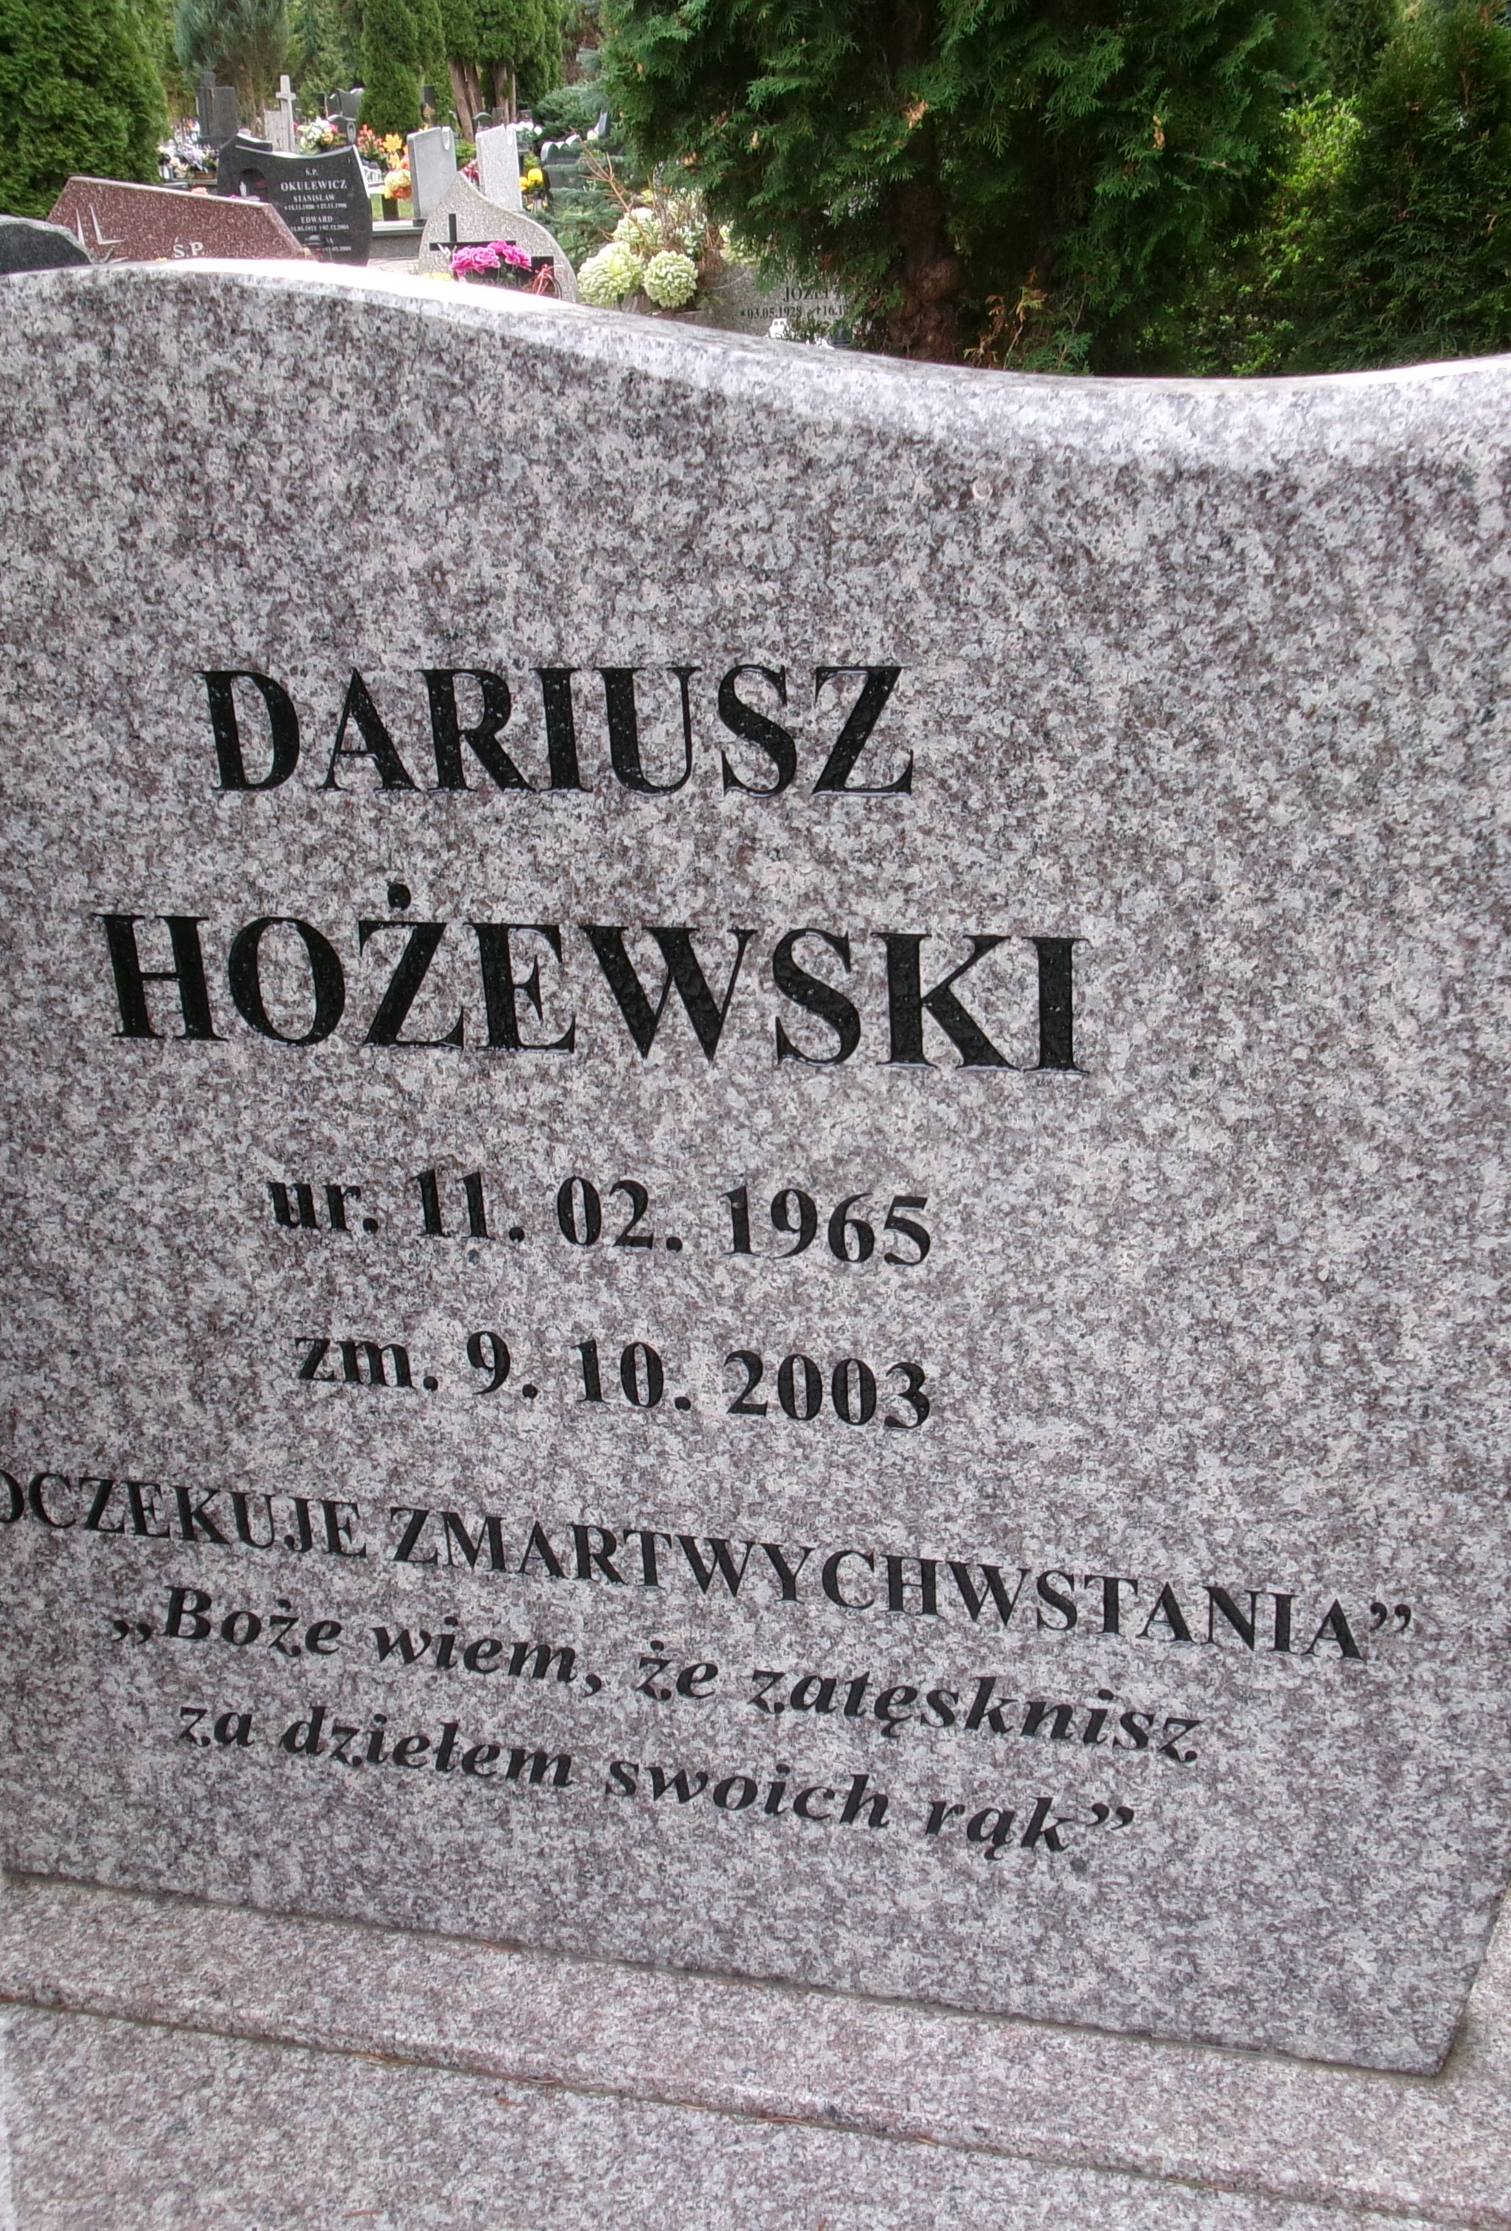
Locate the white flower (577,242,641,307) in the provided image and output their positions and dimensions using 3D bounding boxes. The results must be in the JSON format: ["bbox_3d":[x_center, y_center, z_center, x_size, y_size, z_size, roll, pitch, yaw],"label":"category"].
[{"bbox_3d":[-0.389,-2.252,6.450,0.170,0.165,0.160,-3,24,1],"label":"white flower"}]

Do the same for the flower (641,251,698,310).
[{"bbox_3d":[-0.232,-2.254,6.500,0.155,0.150,0.150,-3,24,1],"label":"flower"}]

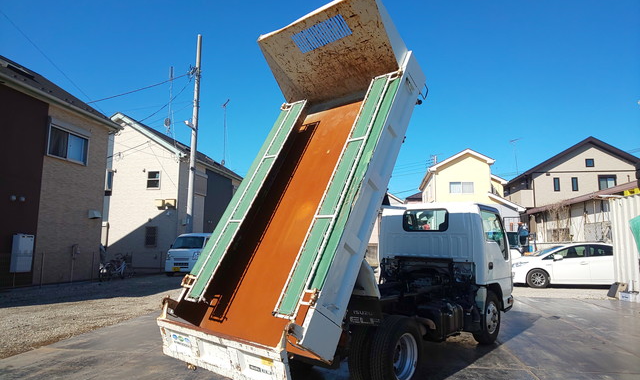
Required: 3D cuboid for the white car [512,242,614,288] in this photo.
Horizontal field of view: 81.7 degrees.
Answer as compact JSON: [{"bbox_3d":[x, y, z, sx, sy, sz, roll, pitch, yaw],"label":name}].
[{"bbox_3d":[8.540,2.620,13.000,4.470,1.490,1.745,0,-7,3],"label":"white car"}]

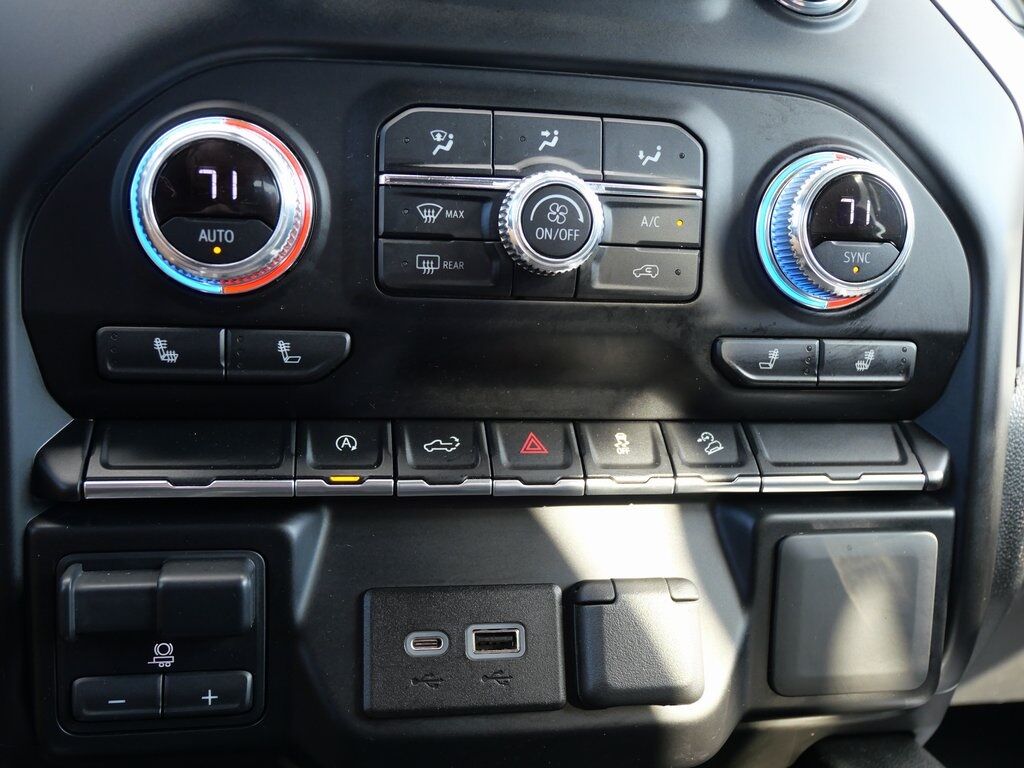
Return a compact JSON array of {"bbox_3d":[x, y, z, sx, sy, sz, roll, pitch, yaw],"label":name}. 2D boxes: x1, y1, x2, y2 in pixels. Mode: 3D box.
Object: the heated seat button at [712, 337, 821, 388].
[{"bbox_3d":[0.081,-0.007,0.306,0.036,0.015,0.007,1,4,-11],"label":"heated seat button"}]

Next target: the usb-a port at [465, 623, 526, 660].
[{"bbox_3d":[-0.005,0.076,0.282,0.018,0.010,0.007,1,-6,-11],"label":"usb-a port"}]

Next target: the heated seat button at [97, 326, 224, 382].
[{"bbox_3d":[-0.100,-0.009,0.271,0.034,0.015,0.007,1,4,-11],"label":"heated seat button"}]

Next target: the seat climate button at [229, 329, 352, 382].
[{"bbox_3d":[-0.065,-0.008,0.278,0.035,0.015,0.007,1,4,-11],"label":"seat climate button"}]

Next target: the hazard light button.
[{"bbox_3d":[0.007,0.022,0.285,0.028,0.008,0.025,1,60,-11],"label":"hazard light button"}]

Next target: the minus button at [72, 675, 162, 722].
[{"bbox_3d":[-0.108,0.086,0.262,0.023,0.013,0.006,1,-4,-11],"label":"minus button"}]

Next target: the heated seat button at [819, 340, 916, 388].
[{"bbox_3d":[0.116,-0.007,0.312,0.035,0.015,0.007,1,4,-11],"label":"heated seat button"}]

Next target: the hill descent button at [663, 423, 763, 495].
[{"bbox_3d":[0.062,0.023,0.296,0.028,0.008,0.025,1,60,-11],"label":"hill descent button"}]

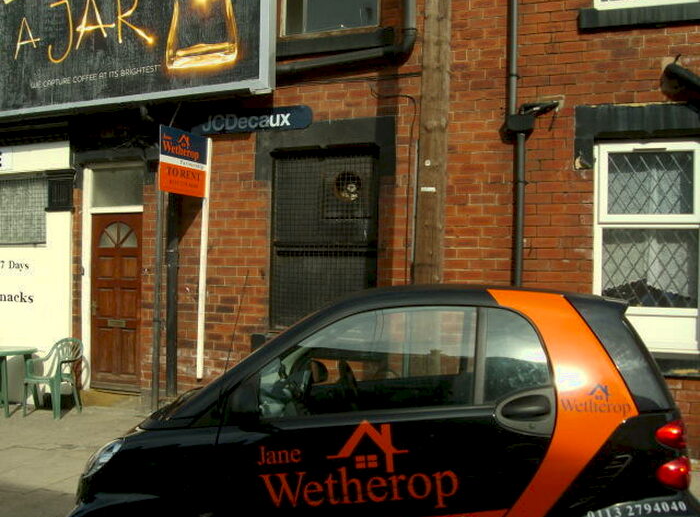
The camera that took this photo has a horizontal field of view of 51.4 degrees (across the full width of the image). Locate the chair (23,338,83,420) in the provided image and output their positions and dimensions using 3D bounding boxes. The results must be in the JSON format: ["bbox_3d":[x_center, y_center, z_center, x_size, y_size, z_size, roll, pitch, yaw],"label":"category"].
[{"bbox_3d":[-3.088,1.222,7.562,0.510,0.780,0.510,1,-1,13],"label":"chair"}]

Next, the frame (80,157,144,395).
[{"bbox_3d":[-2.654,0.213,8.190,0.930,2.540,0.110,0,-1,23],"label":"frame"}]

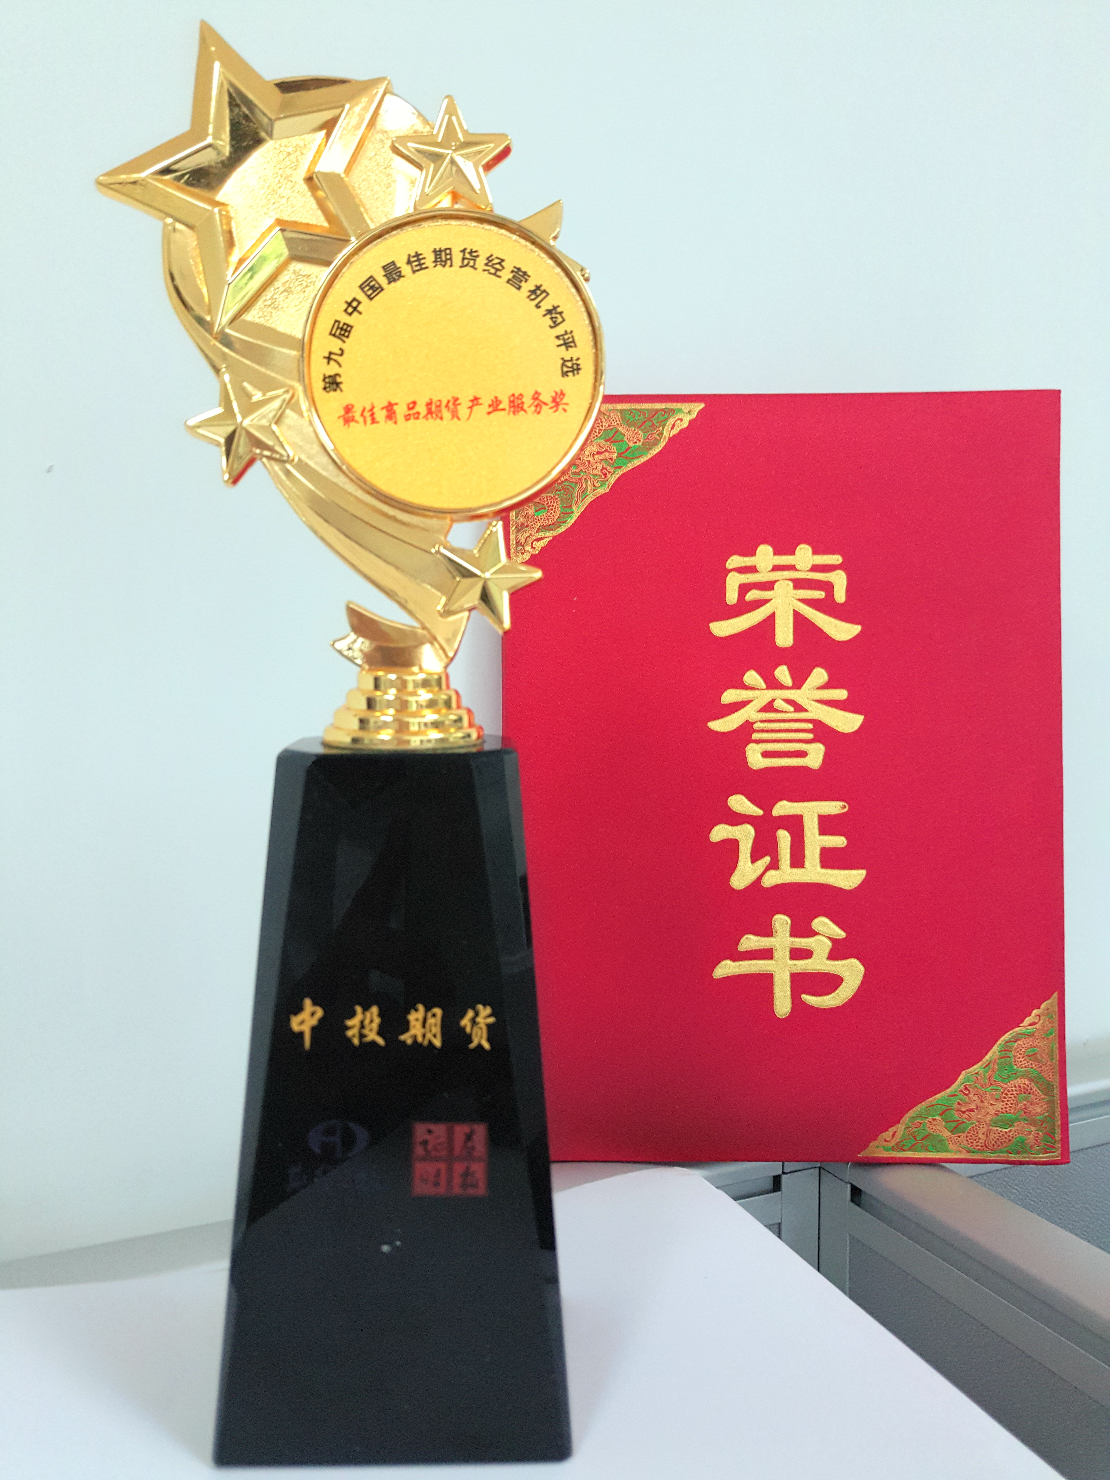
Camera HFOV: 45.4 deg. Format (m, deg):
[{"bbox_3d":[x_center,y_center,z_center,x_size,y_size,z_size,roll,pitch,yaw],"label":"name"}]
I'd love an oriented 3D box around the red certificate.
[{"bbox_3d":[0.086,0.014,0.506,0.211,0.290,0.012,0,-1,1],"label":"red certificate"}]

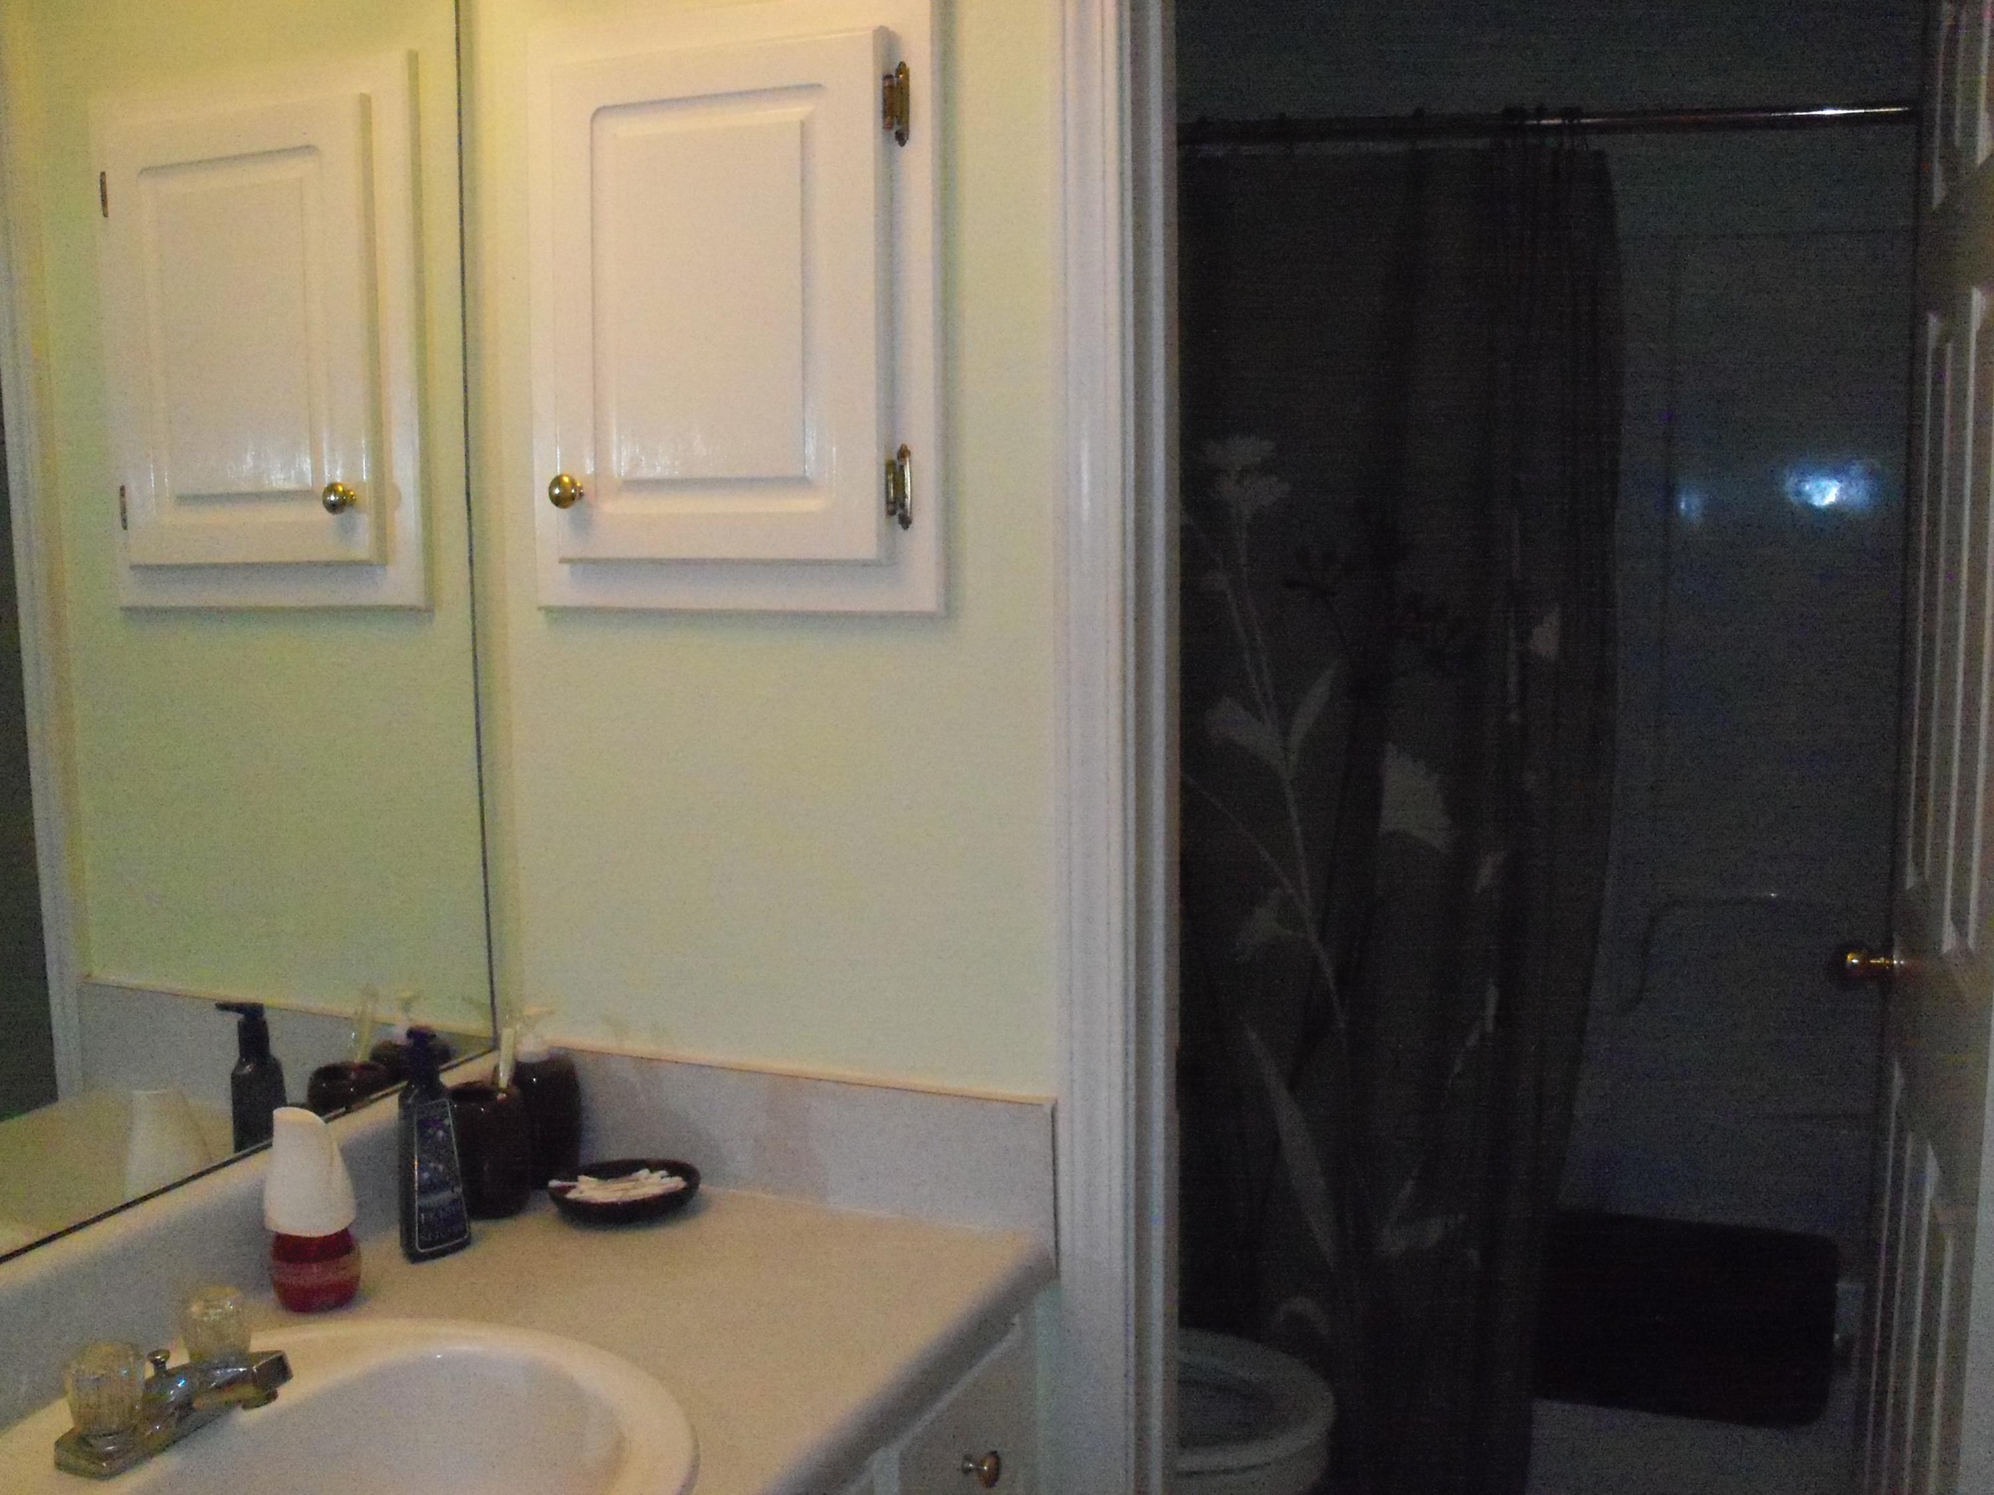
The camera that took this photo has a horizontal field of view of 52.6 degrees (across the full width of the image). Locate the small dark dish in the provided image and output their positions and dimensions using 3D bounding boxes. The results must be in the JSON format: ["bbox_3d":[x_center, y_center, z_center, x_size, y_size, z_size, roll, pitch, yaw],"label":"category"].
[{"bbox_3d":[-0.325,0.394,1.770,0.132,0.030,0.108,-5,9,-33],"label":"small dark dish"}]

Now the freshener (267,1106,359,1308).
[{"bbox_3d":[-0.533,0.360,1.569,0.064,0.146,0.062,0,7,2],"label":"freshener"}]

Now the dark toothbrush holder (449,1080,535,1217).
[{"bbox_3d":[-0.453,0.358,1.797,0.077,0.106,0.077,-1,7,0],"label":"dark toothbrush holder"}]

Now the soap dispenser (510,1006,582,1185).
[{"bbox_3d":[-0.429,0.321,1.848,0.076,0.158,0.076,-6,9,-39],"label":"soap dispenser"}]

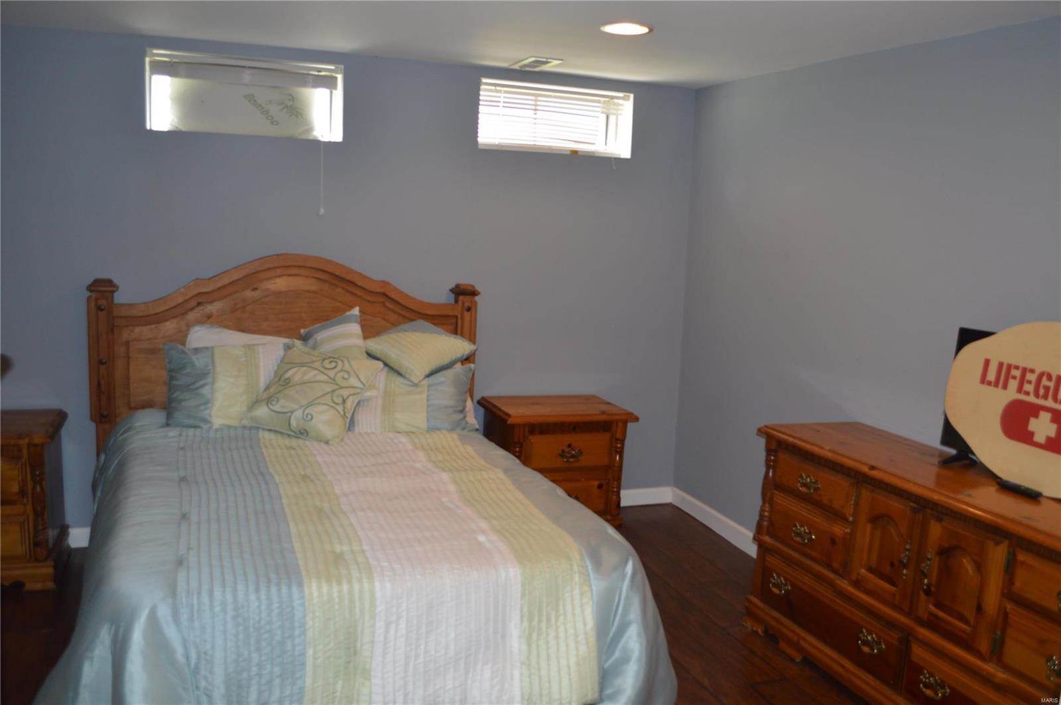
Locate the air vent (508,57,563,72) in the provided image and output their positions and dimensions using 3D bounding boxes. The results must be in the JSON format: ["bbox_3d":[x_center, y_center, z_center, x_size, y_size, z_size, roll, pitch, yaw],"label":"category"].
[{"bbox_3d":[0.024,-1.322,4.064,0.158,0.020,0.322,-1,9,-21],"label":"air vent"}]

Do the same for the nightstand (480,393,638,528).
[{"bbox_3d":[0.115,0.584,4.339,0.647,0.638,0.486,-1,9,-19],"label":"nightstand"}]

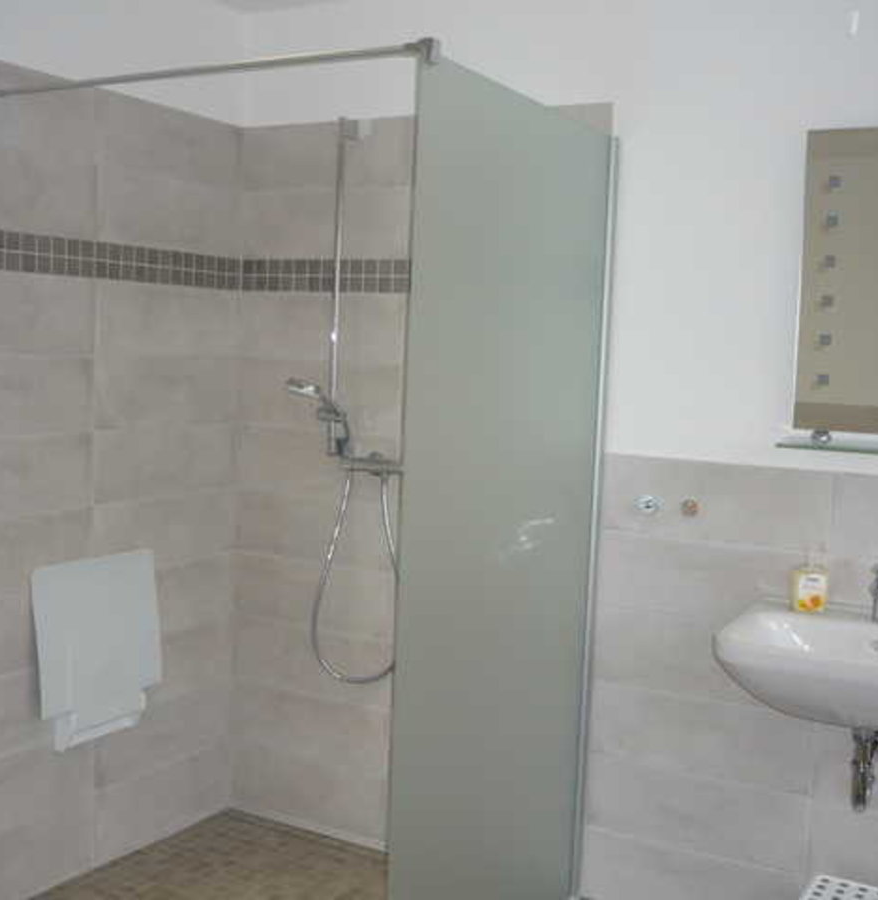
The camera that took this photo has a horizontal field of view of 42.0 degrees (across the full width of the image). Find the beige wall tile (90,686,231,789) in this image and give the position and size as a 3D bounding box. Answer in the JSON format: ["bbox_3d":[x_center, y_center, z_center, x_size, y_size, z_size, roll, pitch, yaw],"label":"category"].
[{"bbox_3d":[-0.813,0.828,3.397,0.012,0.200,0.586,5,6,29],"label":"beige wall tile"}]

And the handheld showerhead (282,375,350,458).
[{"bbox_3d":[-0.340,-0.096,3.199,0.095,0.215,0.225,5,6,29],"label":"handheld showerhead"}]

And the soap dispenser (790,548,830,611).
[{"bbox_3d":[0.858,0.304,2.652,0.078,0.155,0.046,1,5,-7],"label":"soap dispenser"}]

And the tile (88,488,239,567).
[{"bbox_3d":[-0.792,0.231,3.344,0.012,0.200,0.586,5,6,29],"label":"tile"}]

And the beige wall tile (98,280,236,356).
[{"bbox_3d":[-0.768,-0.367,3.282,0.010,0.198,0.595,5,6,29],"label":"beige wall tile"}]

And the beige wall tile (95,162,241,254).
[{"bbox_3d":[-0.759,-0.666,3.264,0.012,0.200,0.586,5,6,29],"label":"beige wall tile"}]

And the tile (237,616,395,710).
[{"bbox_3d":[-0.393,0.634,3.491,0.600,0.200,0.012,5,6,29],"label":"tile"}]

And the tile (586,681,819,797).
[{"bbox_3d":[0.654,0.729,2.901,0.595,0.198,0.010,5,6,29],"label":"tile"}]

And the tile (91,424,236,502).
[{"bbox_3d":[-0.784,0.032,3.326,0.012,0.200,0.586,5,6,29],"label":"tile"}]

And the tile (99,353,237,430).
[{"bbox_3d":[-0.776,-0.166,3.299,0.010,0.198,0.595,5,6,29],"label":"tile"}]

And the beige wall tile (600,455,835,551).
[{"bbox_3d":[0.673,0.126,2.857,0.590,0.200,0.012,5,6,29],"label":"beige wall tile"}]

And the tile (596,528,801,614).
[{"bbox_3d":[0.666,0.326,2.875,0.590,0.200,0.012,5,6,29],"label":"tile"}]

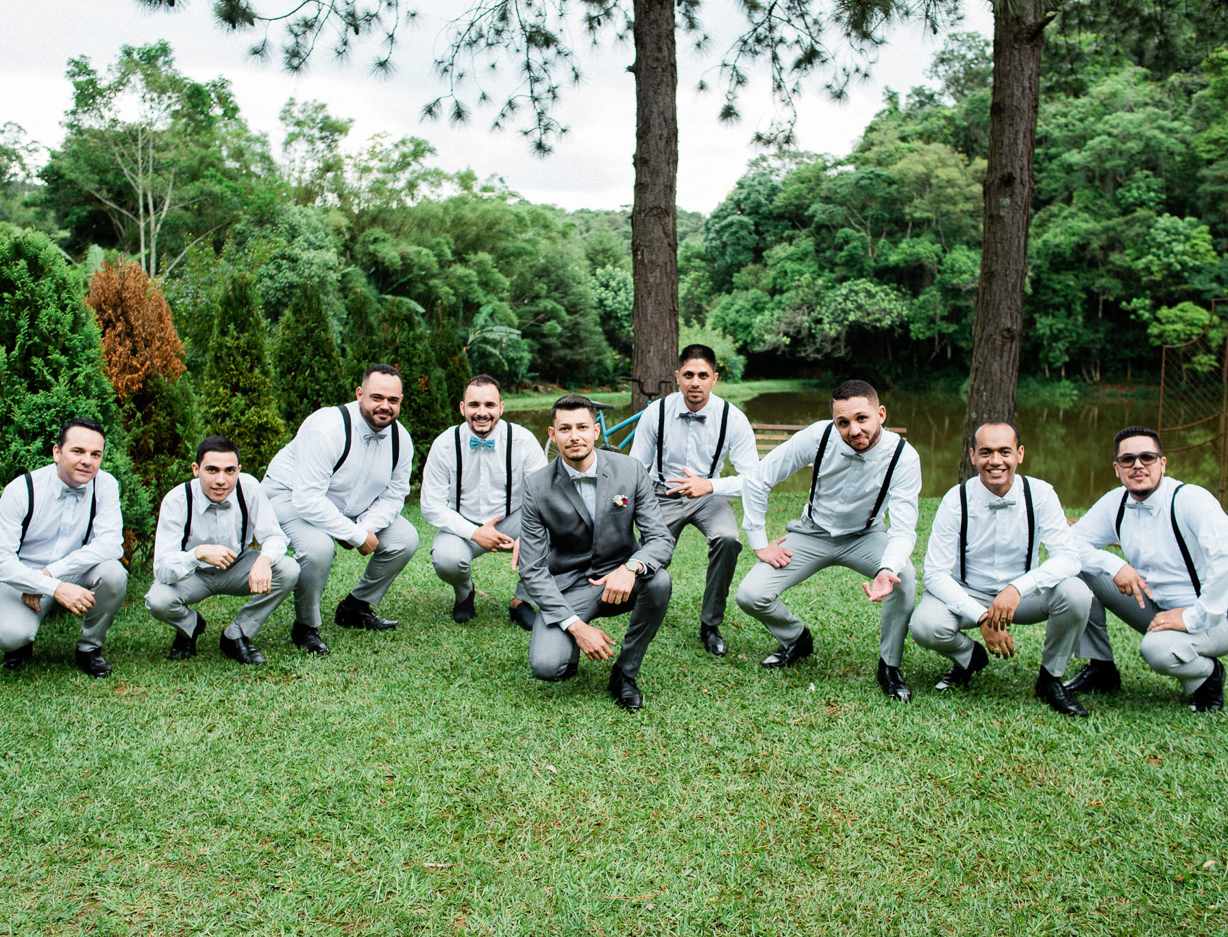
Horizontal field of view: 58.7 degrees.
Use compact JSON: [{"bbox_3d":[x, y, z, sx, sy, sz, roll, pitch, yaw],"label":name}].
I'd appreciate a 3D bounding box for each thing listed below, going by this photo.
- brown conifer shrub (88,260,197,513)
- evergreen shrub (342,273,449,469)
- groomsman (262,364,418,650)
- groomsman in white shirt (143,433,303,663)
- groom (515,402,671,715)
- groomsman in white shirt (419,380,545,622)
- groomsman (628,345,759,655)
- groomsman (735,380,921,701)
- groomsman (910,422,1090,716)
[{"bbox_3d":[-2.730,-0.330,6.300,0.750,1.767,0.750,0,6,0],"label":"brown conifer shrub"},{"bbox_3d":[-1.843,-0.649,9.200,0.920,1.660,0.920,0,6,0],"label":"evergreen shrub"},{"bbox_3d":[-1.132,0.146,4.500,0.620,1.154,0.820,-4,7,-37],"label":"groomsman"},{"bbox_3d":[-1.539,0.308,4.300,0.600,0.892,0.680,-1,6,-18],"label":"groomsman in white shirt"},{"bbox_3d":[-0.065,0.275,4.170,0.560,1.120,0.850,0,6,-7],"label":"groom"},{"bbox_3d":[-0.572,0.133,4.770,0.560,1.087,0.680,0,6,-6],"label":"groomsman in white shirt"},{"bbox_3d":[0.339,0.121,4.660,0.540,1.286,0.720,0,6,-2],"label":"groomsman"},{"bbox_3d":[0.805,0.239,4.100,0.700,1.144,0.720,1,6,9],"label":"groomsman"},{"bbox_3d":[1.397,0.337,3.970,0.640,1.021,0.720,1,6,10],"label":"groomsman"}]

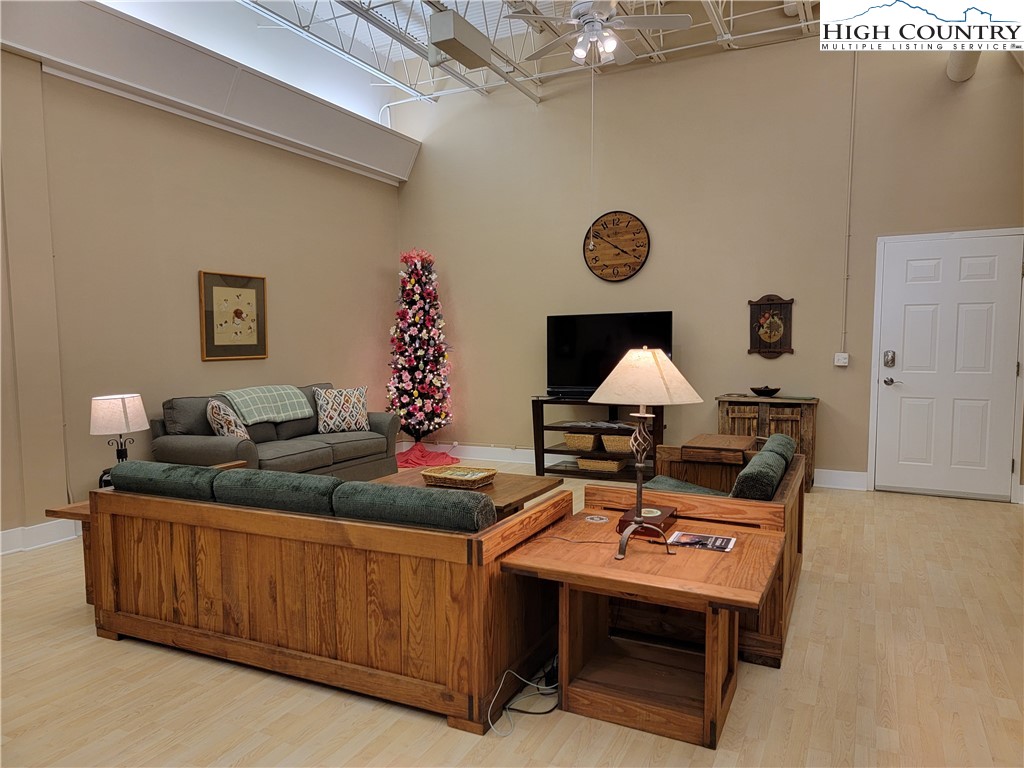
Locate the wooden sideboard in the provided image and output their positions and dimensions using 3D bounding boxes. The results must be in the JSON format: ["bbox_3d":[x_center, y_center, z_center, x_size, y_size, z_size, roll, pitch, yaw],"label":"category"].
[{"bbox_3d":[2.166,0.499,6.040,0.815,0.757,0.340,2,5,25],"label":"wooden sideboard"}]

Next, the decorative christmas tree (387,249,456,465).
[{"bbox_3d":[-0.932,-0.269,7.082,0.702,2.144,0.702,0,4,0],"label":"decorative christmas tree"}]

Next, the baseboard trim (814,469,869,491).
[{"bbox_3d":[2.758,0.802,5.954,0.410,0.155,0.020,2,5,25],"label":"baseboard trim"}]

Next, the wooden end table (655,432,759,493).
[{"bbox_3d":[1.195,0.666,4.290,0.472,0.689,0.594,2,5,25],"label":"wooden end table"}]

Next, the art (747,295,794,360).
[{"bbox_3d":[2.192,-0.486,6.035,0.367,0.548,0.034,2,5,25],"label":"art"}]

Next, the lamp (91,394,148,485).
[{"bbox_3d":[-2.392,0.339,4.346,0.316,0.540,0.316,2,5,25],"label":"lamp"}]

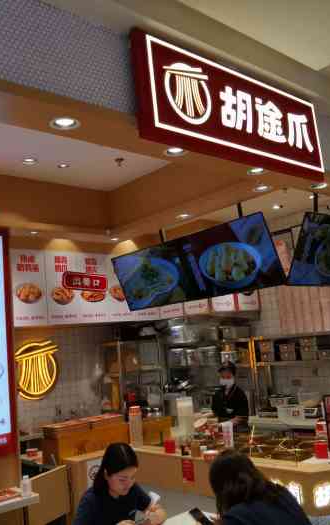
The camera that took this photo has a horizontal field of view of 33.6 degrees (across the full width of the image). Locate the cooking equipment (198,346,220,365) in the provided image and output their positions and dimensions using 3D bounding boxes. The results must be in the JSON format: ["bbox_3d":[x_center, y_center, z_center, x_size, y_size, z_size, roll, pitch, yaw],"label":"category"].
[{"bbox_3d":[0.561,1.199,7.040,0.270,0.235,0.270,3,-11,-43],"label":"cooking equipment"}]

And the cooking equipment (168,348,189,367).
[{"bbox_3d":[0.184,1.294,7.439,0.280,0.240,0.280,3,-11,-43],"label":"cooking equipment"}]

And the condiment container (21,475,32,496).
[{"bbox_3d":[-0.933,1.487,3.654,0.058,0.143,0.058,3,-11,-43],"label":"condiment container"}]

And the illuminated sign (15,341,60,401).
[{"bbox_3d":[-1.658,1.374,7.043,0.660,0.720,0.060,3,-11,-43],"label":"illuminated sign"}]

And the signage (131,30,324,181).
[{"bbox_3d":[0.413,-0.799,3.003,1.440,0.460,0.120,3,-11,-43],"label":"signage"}]

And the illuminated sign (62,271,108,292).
[{"bbox_3d":[-0.729,0.174,5.010,0.460,0.150,0.060,3,-11,-43],"label":"illuminated sign"}]

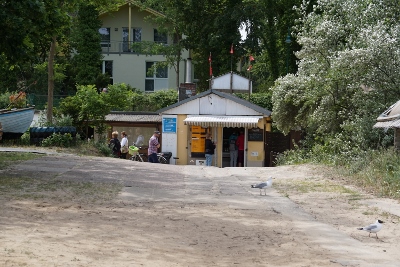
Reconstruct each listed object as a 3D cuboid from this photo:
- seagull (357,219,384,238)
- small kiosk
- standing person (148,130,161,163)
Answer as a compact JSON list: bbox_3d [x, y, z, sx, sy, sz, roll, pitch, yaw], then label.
[{"bbox_3d":[2.217,1.249,13.000,0.365,0.250,0.130,0,1,5],"label":"seagull"},{"bbox_3d":[0.630,-0.060,42.600,4.700,3.500,4.200,0,1,0],"label":"small kiosk"},{"bbox_3d":[-1.730,0.780,38.300,0.440,1.720,0.500,0,1,-6],"label":"standing person"}]

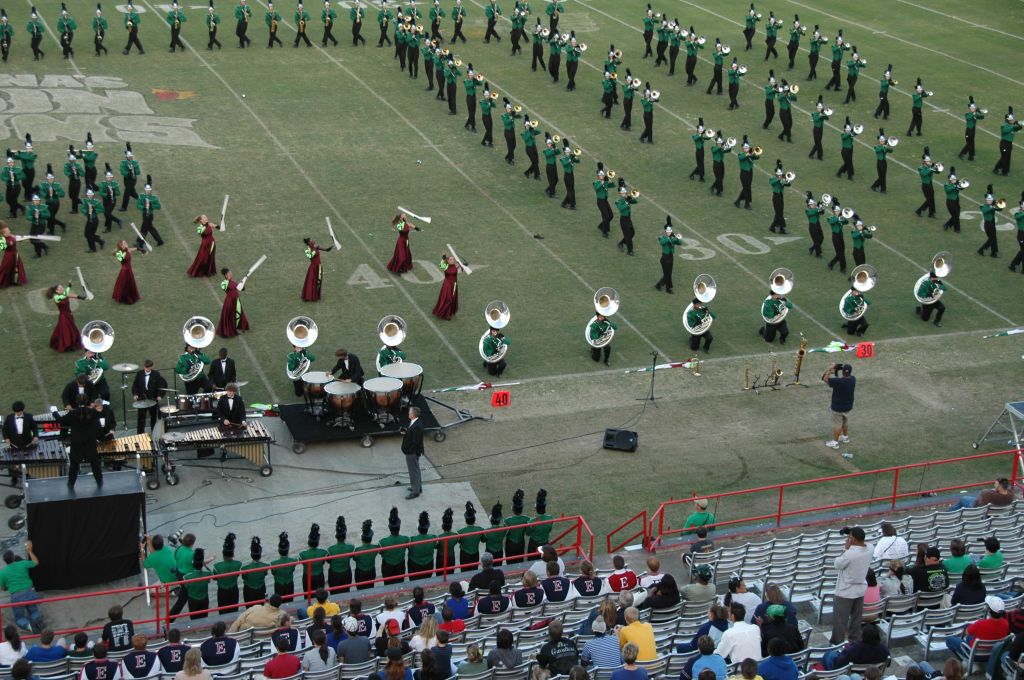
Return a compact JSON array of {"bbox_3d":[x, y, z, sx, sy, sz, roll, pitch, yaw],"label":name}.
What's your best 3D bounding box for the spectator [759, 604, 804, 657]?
[{"bbox_3d":[3.219,3.903,24.125,0.540,1.350,0.760,-7,23,-22],"label":"spectator"}]

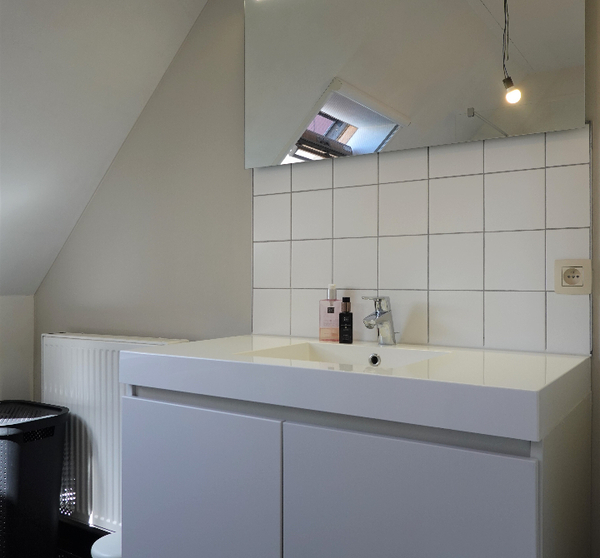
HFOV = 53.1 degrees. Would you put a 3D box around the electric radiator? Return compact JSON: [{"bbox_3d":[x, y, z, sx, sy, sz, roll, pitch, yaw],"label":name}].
[{"bbox_3d":[-0.702,0.566,2.226,0.700,0.695,0.105,0,0,34],"label":"electric radiator"}]

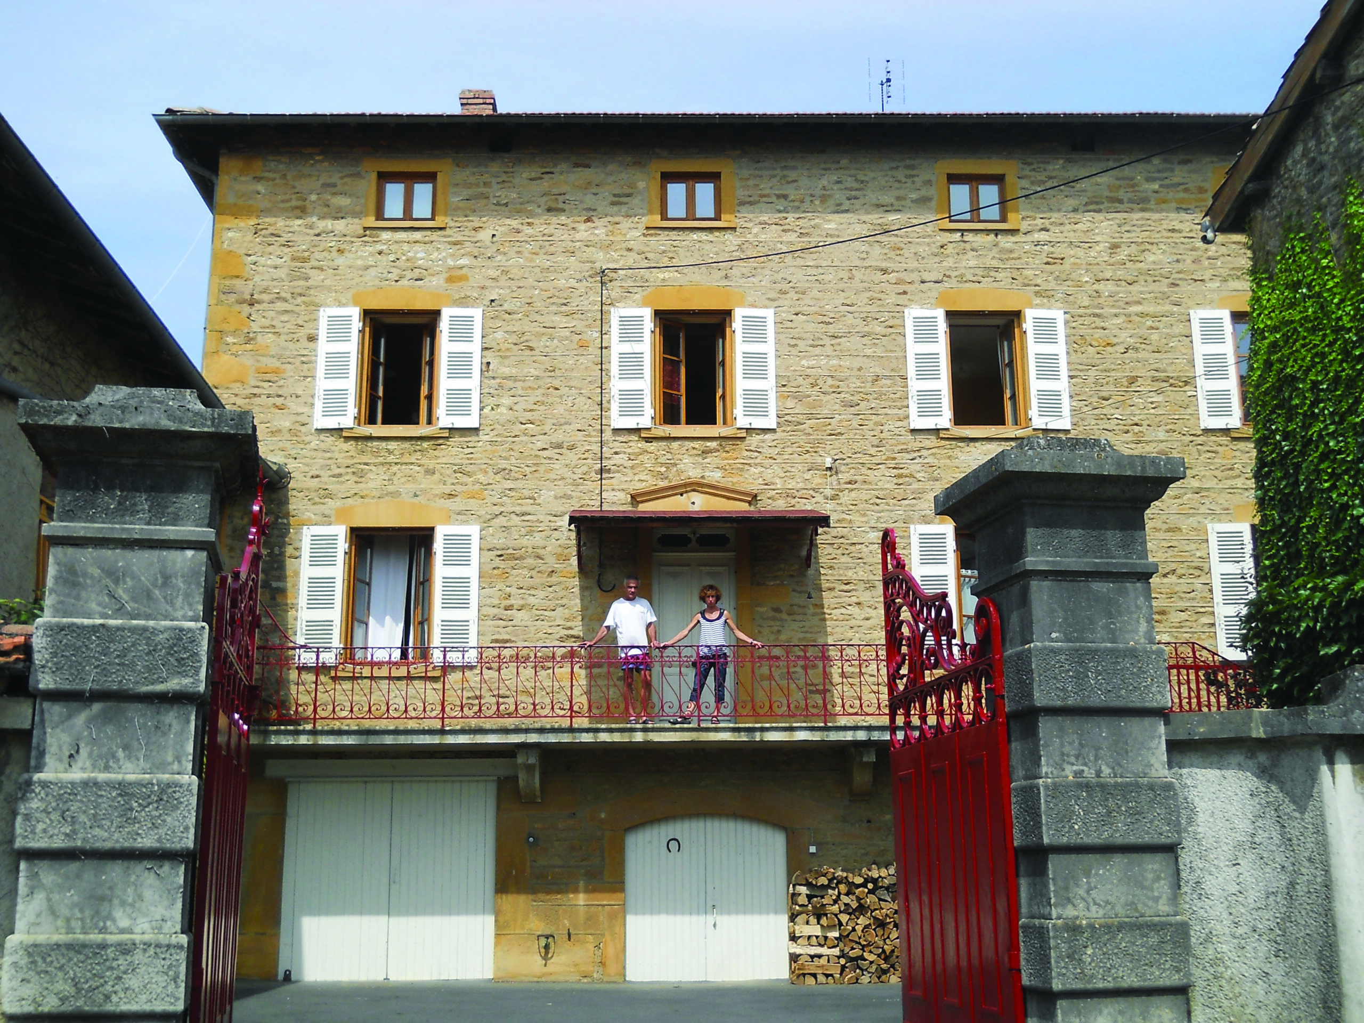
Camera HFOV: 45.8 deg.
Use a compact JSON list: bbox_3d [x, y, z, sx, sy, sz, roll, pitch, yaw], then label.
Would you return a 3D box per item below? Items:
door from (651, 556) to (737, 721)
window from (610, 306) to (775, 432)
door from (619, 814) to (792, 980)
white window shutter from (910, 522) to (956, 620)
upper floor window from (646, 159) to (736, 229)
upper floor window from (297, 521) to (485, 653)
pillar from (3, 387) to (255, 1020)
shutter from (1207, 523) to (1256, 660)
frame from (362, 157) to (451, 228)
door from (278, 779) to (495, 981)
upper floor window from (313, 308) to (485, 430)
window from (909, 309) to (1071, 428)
[{"bbox_3d":[0.164,1.601,20.120,1.063,2.179,0.100,0,-14,-2],"label":"door"},{"bbox_3d":[0.154,-1.839,20.768,2.109,1.632,0.180,0,-14,-2],"label":"window"},{"bbox_3d":[0.297,4.596,19.277,1.948,1.914,0.100,0,-14,-2],"label":"door"},{"bbox_3d":[3.156,1.019,20.096,0.555,1.748,0.050,0,-14,-2],"label":"white window shutter"},{"bbox_3d":[0.116,-4.216,21.409,1.181,0.974,0.180,0,-14,-2],"label":"upper floor window"},{"bbox_3d":[-3.605,1.037,19.942,2.195,1.753,0.180,0,-14,-2],"label":"upper floor window"},{"bbox_3d":[-1.845,1.136,5.304,0.740,3.120,0.740,2,-14,-11],"label":"pillar"},{"bbox_3d":[6.913,1.000,20.212,0.552,1.756,0.050,0,-14,-2],"label":"shutter"},{"bbox_3d":[-3.624,-4.192,21.292,1.167,0.973,0.180,0,-14,-2],"label":"frame"},{"bbox_3d":[-3.476,4.367,19.222,2.519,2.342,0.100,0,-14,-2],"label":"door"},{"bbox_3d":[-3.607,-1.835,20.655,2.091,1.627,0.180,0,-14,-2],"label":"upper floor window"},{"bbox_3d":[3.957,-1.839,20.881,2.084,1.633,0.180,0,-14,-2],"label":"window"}]

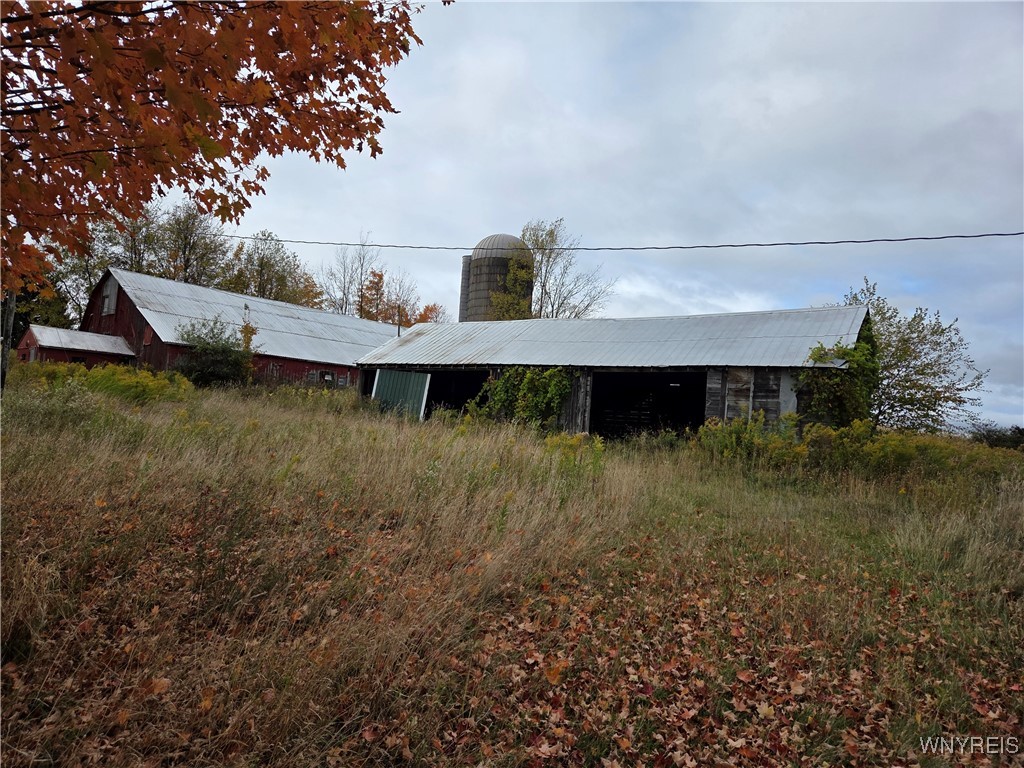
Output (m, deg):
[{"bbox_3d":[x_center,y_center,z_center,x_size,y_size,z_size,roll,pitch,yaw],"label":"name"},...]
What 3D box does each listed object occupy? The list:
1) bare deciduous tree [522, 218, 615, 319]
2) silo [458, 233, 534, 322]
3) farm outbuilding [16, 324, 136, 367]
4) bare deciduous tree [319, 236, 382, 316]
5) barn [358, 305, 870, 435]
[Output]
[{"bbox_3d":[4.384,-5.074,55.919,7.500,16.850,7.000,3,-3,0],"label":"bare deciduous tree"},{"bbox_3d":[-1.516,-5.576,66.141,6.600,17.900,6.200,3,-3,0],"label":"silo"},{"bbox_3d":[-22.779,-1.188,35.670,2.600,3.200,4.700,2,-3,33],"label":"farm outbuilding"},{"bbox_3d":[-17.292,-6.480,70.899,6.600,17.750,6.400,3,-3,0],"label":"bare deciduous tree"},{"bbox_3d":[3.386,-0.295,27.848,19.860,4.980,7.430,1,-3,35],"label":"barn"}]

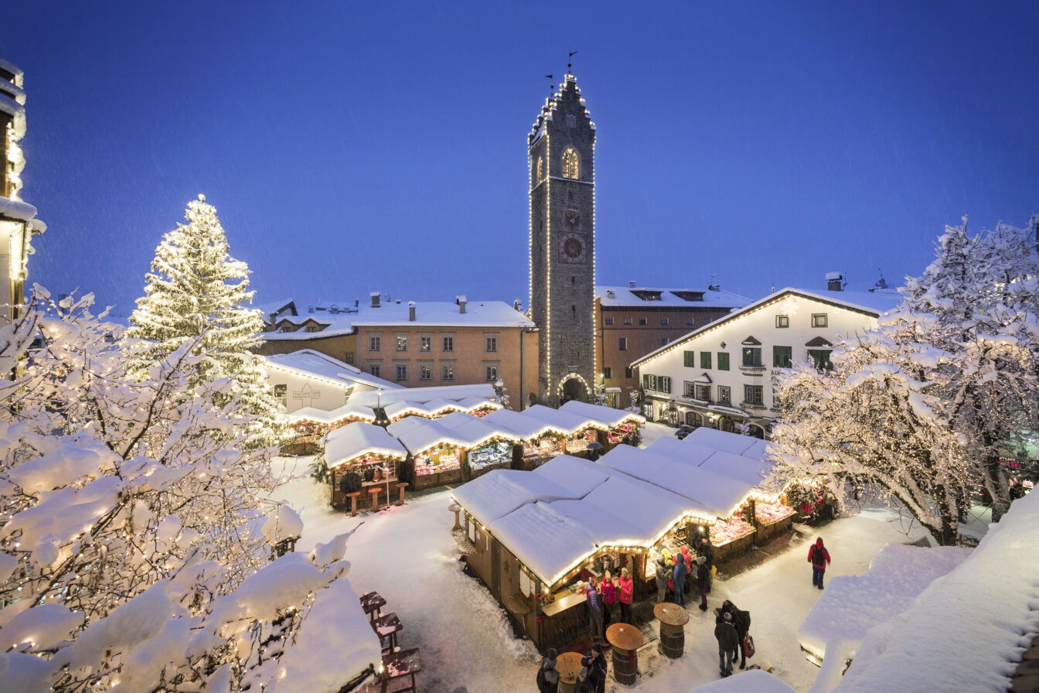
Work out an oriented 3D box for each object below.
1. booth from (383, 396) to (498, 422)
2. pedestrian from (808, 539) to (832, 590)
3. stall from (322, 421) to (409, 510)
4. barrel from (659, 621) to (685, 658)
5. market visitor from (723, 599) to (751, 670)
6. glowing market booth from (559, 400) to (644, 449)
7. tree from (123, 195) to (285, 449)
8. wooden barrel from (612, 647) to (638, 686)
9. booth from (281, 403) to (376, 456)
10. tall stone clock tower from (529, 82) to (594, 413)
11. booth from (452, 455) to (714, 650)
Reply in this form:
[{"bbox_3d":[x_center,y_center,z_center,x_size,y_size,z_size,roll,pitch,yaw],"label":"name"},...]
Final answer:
[{"bbox_3d":[-7.556,7.075,40.457,11.500,3.050,4.100,0,0,-31],"label":"booth"},{"bbox_3d":[10.342,7.398,13.913,0.500,1.720,0.720,-1,1,-43],"label":"pedestrian"},{"bbox_3d":[-9.195,6.615,23.556,3.750,2.950,6.400,-1,1,-28],"label":"stall"},{"bbox_3d":[4.161,7.849,11.033,0.670,0.930,0.670,1,1,30],"label":"barrel"},{"bbox_3d":[5.759,7.466,10.620,0.620,1.700,0.550,0,1,20],"label":"market visitor"},{"bbox_3d":[6.429,6.455,32.688,3.510,2.950,6.801,-1,1,-28],"label":"glowing market booth"},{"bbox_3d":[-23.900,-1.400,30.500,10.800,20.000,10.800,0,0,0],"label":"tree"},{"bbox_3d":[2.750,8.130,10.540,0.670,0.940,0.670,0,0,0],"label":"wooden barrel"},{"bbox_3d":[-16.867,7.100,35.524,7.200,3.000,4.400,0,0,-29],"label":"booth"},{"bbox_3d":[5.917,-14.400,58.695,7.100,46.000,6.800,0,0,-20],"label":"tall stone clock tower"},{"bbox_3d":[2.118,7.100,16.300,7.750,3.000,7.650,0,0,-31],"label":"booth"}]

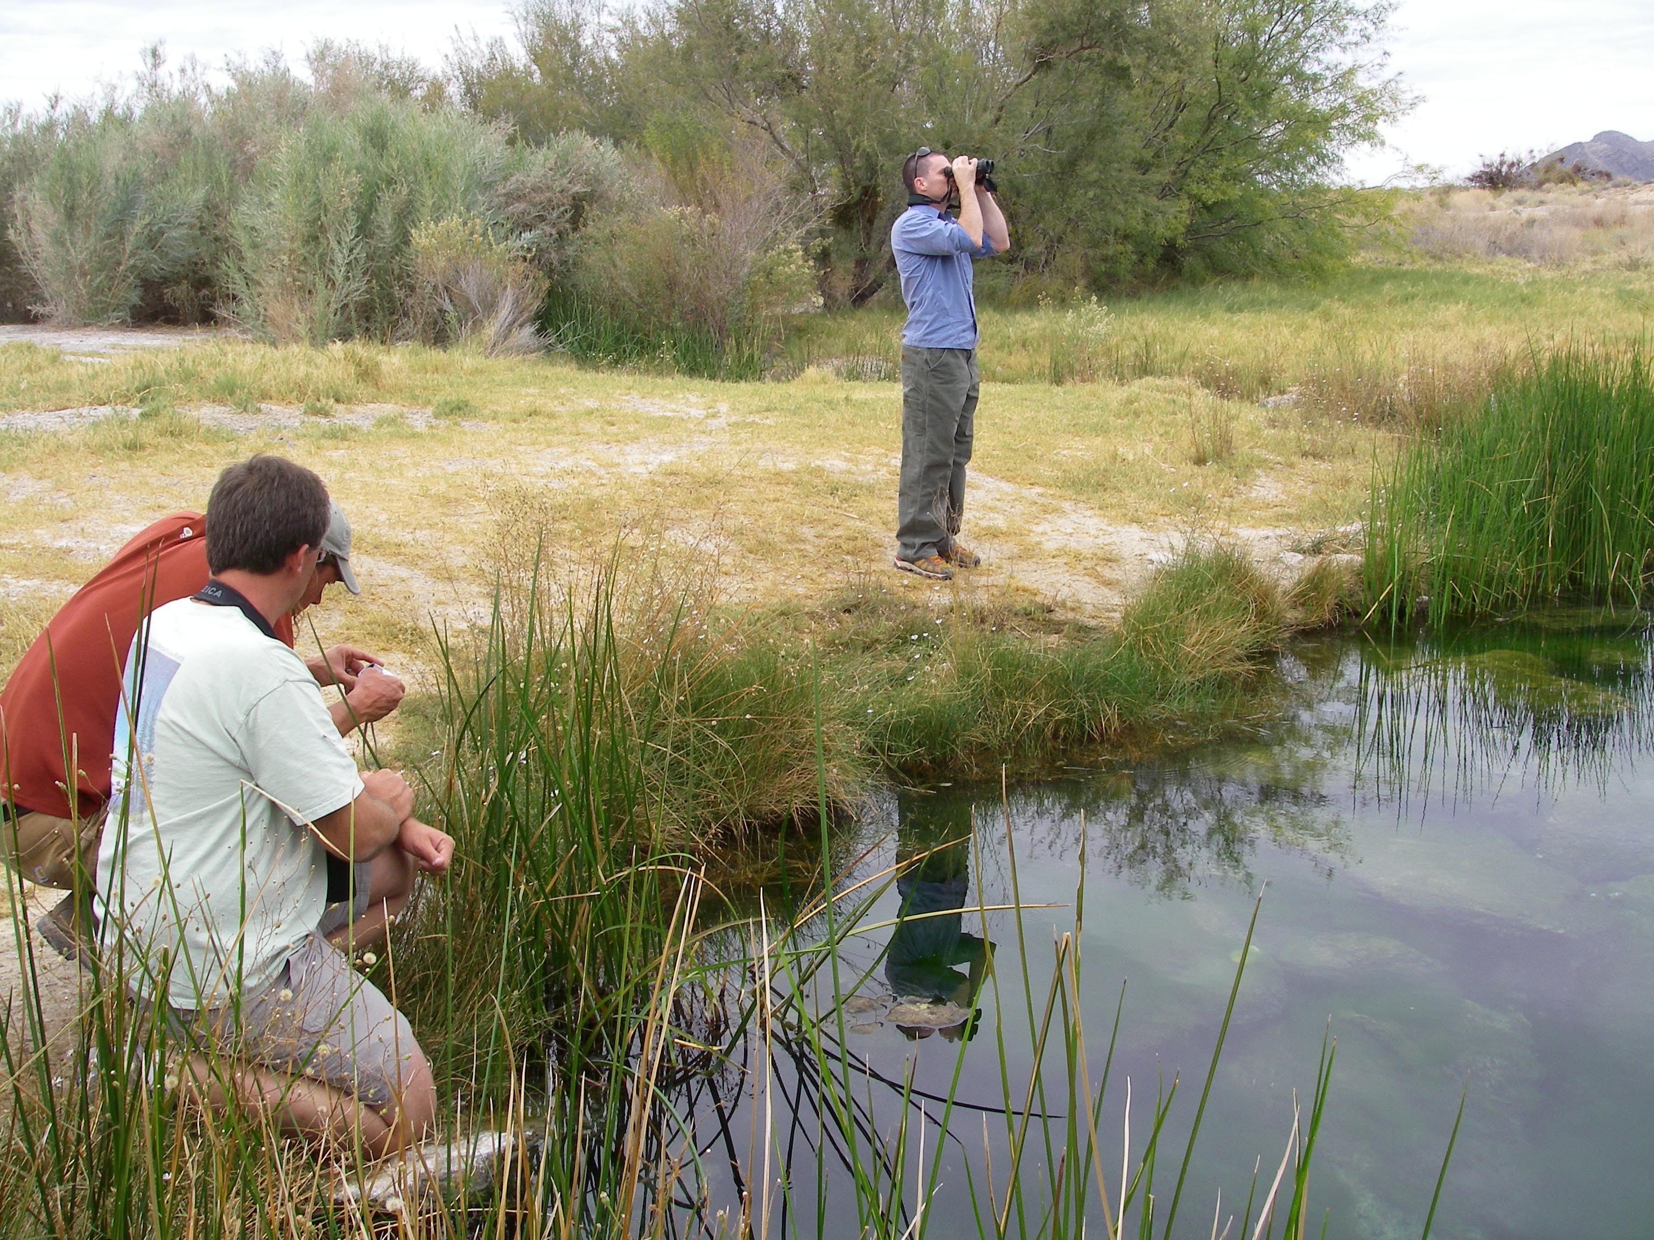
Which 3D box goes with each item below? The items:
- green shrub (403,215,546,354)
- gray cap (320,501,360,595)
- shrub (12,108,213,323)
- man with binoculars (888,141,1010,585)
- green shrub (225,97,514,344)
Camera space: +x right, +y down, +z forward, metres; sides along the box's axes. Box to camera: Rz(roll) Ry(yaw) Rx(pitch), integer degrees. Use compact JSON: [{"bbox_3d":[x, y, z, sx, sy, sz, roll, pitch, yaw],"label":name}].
[{"bbox_3d":[-3.537,-3.382,18.310,1.355,1.373,1.350,-2,13,-10],"label":"green shrub"},{"bbox_3d":[-0.949,-0.186,3.380,0.265,0.145,0.170,31,4,-18],"label":"gray cap"},{"bbox_3d":[-8.844,-4.977,22.456,2.429,2.621,2.300,-5,14,-20],"label":"shrub"},{"bbox_3d":[0.508,-1.052,7.558,0.490,1.760,0.520,5,14,19],"label":"man with binoculars"},{"bbox_3d":[-4.990,-4.331,19.834,3.077,2.626,2.800,-3,13,-13],"label":"green shrub"}]

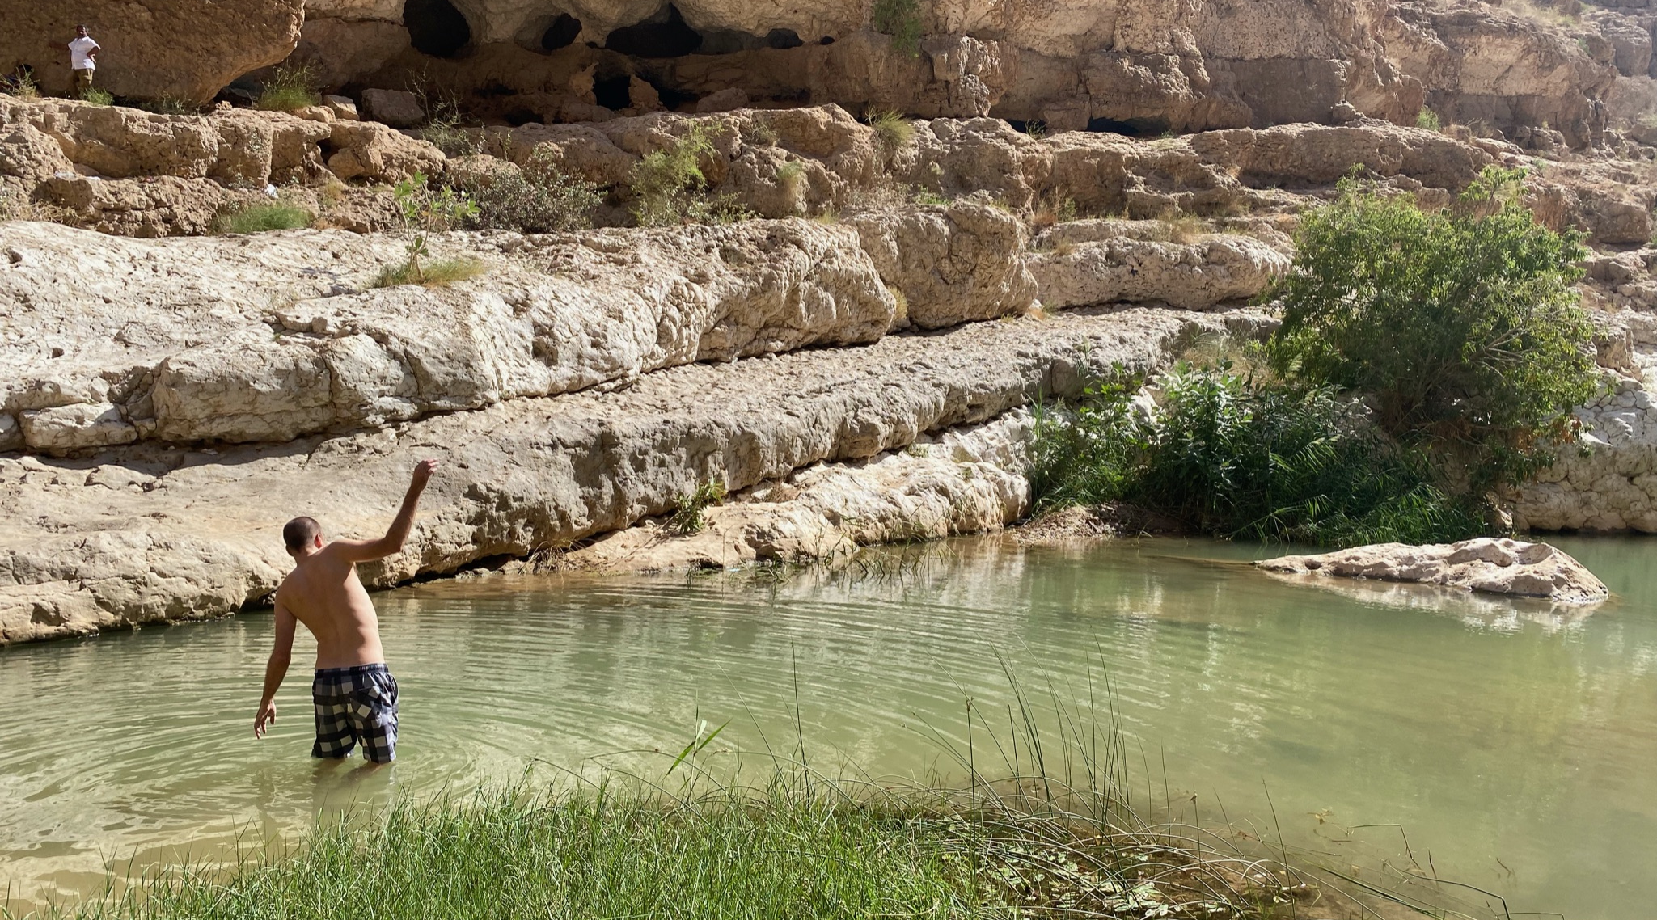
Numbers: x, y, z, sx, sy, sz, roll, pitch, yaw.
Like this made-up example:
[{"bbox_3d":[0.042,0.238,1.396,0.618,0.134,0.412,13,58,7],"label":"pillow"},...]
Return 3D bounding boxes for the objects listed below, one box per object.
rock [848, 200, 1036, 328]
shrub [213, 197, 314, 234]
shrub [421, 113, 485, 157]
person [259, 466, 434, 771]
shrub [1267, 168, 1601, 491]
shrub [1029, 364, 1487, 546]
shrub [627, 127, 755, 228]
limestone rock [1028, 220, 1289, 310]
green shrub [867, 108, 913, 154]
[{"bbox_3d":[1.764,-3.087,19.600,2.883,1.946,2.200,0,2,-12],"label":"rock"},{"bbox_3d":[-8.184,-3.527,18.000,1.428,0.519,0.900,0,2,0],"label":"shrub"},{"bbox_3d":[-6.789,-5.883,22.500,1.137,0.788,1.000,0,2,0],"label":"shrub"},{"bbox_3d":[-2.170,0.901,5.607,0.820,1.820,0.500,0,2,-12],"label":"person"},{"bbox_3d":[8.512,-1.838,17.500,4.483,4.323,4.000,0,2,0],"label":"shrub"},{"bbox_3d":[5.700,-0.069,16.500,5.869,2.342,2.600,0,2,0],"label":"shrub"},{"bbox_3d":[-2.161,-4.460,19.500,1.880,1.539,1.400,0,2,0],"label":"shrub"},{"bbox_3d":[5.508,-3.265,20.800,4.204,1.435,2.000,0,2,0],"label":"limestone rock"},{"bbox_3d":[1.186,-6.337,24.000,0.893,0.867,0.850,0,2,0],"label":"green shrub"}]

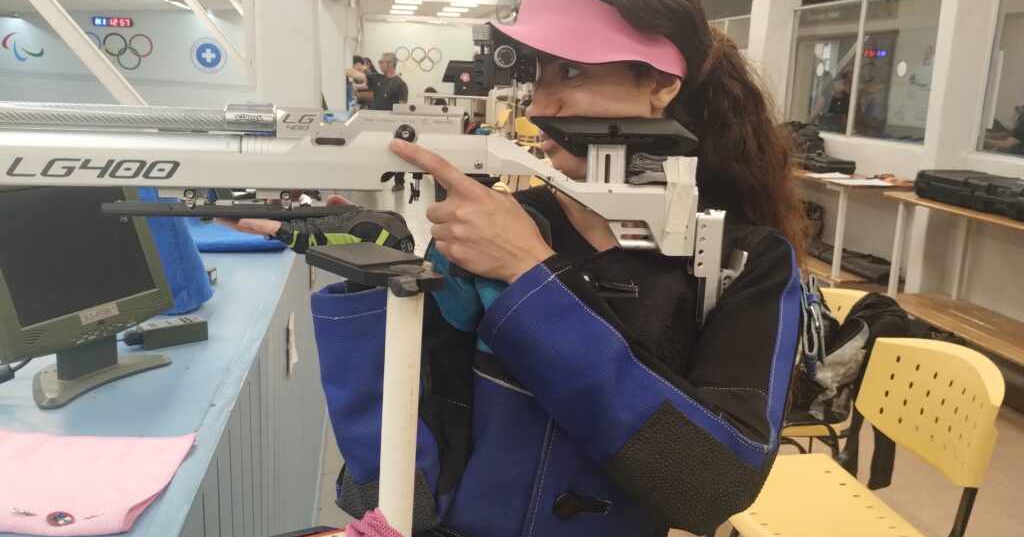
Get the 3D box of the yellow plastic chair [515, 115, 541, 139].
[{"bbox_3d":[0.173,-1.702,11.713,0.500,0.805,0.530,2,13,4],"label":"yellow plastic chair"}]

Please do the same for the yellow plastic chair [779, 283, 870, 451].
[{"bbox_3d":[0.768,0.435,2.463,0.520,0.805,0.500,-1,13,-10],"label":"yellow plastic chair"}]

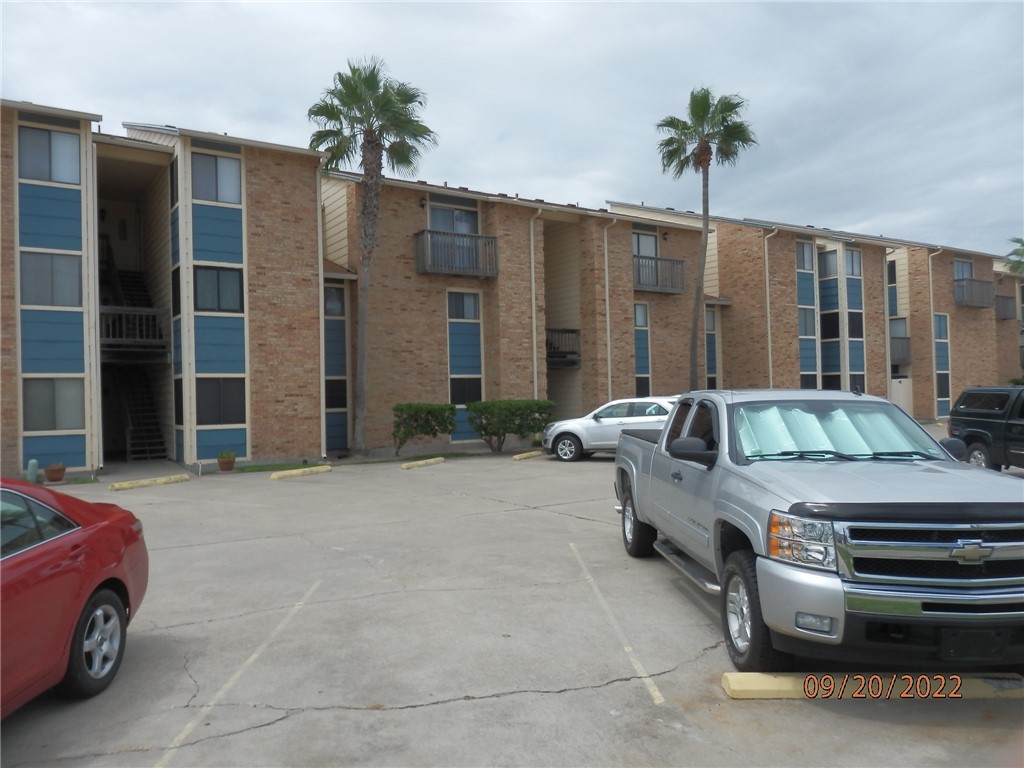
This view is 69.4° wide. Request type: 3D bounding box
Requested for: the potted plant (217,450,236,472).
[{"bbox_3d":[-6.855,1.851,17.778,0.450,0.489,0.450,-1,-1,-33],"label":"potted plant"}]

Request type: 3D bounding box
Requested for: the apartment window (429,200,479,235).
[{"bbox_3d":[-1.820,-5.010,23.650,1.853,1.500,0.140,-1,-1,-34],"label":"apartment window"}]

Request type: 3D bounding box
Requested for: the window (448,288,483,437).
[{"bbox_3d":[-1.482,-0.576,23.724,1.370,4.863,0.140,-1,-1,-34],"label":"window"}]

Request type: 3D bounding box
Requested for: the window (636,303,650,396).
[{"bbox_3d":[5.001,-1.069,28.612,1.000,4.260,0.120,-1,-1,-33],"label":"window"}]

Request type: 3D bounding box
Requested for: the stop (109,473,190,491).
[{"bbox_3d":[-7.925,2.148,16.214,0.180,0.140,1.820,-2,-1,32],"label":"stop"}]

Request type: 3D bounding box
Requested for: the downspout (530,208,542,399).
[{"bbox_3d":[0.876,-1.814,23.898,0.140,7.614,0.600,-1,-1,-34],"label":"downspout"}]

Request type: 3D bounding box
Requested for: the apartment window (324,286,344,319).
[{"bbox_3d":[-5.330,-2.478,22.305,0.650,0.940,0.100,-1,-1,-33],"label":"apartment window"}]

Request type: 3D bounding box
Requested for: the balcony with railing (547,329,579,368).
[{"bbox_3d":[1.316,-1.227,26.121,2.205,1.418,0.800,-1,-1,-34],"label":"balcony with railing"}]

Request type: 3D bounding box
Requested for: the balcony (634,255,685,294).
[{"bbox_3d":[5.400,-4.134,28.491,2.660,1.320,0.764,-1,-1,-33],"label":"balcony"}]

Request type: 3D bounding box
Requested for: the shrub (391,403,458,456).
[{"bbox_3d":[-2.574,1.342,21.906,1.800,1.529,1.000,-1,-1,-34],"label":"shrub"}]

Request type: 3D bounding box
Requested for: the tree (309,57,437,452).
[{"bbox_3d":[-4.028,-3.742,21.350,3.695,11.586,3.695,-1,-1,-34],"label":"tree"}]

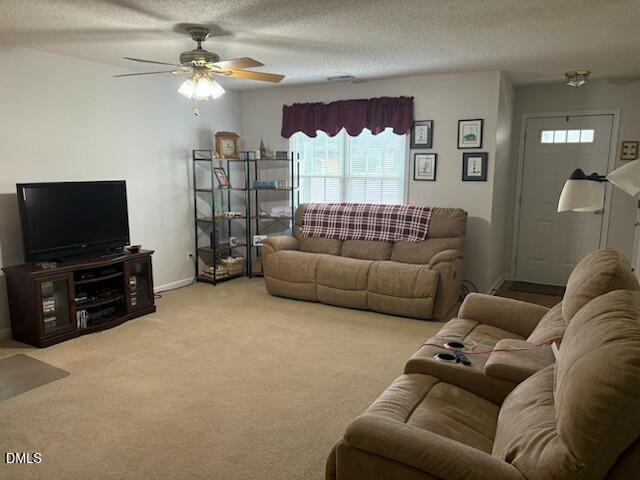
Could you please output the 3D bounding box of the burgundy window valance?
[{"bbox_3d":[0.302,-1.533,6.123,1.840,0.440,0.130,5,10,29],"label":"burgundy window valance"}]

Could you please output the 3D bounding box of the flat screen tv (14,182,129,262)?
[{"bbox_3d":[-2.131,-0.172,4.274,0.160,0.660,1.000,5,10,29],"label":"flat screen tv"}]

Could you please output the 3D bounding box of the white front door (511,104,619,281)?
[{"bbox_3d":[2.950,-0.479,5.836,1.000,2.085,0.120,5,10,28],"label":"white front door"}]

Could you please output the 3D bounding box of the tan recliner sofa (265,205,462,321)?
[{"bbox_3d":[0.452,0.138,5.309,2.090,1.005,0.970,5,10,28],"label":"tan recliner sofa"}]

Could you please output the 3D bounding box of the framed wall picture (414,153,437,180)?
[{"bbox_3d":[1.262,-0.865,5.750,0.266,0.322,0.025,5,10,29],"label":"framed wall picture"}]

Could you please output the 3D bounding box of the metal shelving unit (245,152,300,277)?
[{"bbox_3d":[-0.581,-0.306,6.163,0.600,1.615,0.315,2,9,11],"label":"metal shelving unit"}]

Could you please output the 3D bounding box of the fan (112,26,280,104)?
[{"bbox_3d":[-0.894,-1.279,3.505,1.300,0.520,1.290,5,10,29],"label":"fan"}]

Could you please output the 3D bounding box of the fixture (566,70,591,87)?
[{"bbox_3d":[2.775,-1.721,5.180,0.270,0.145,0.270,5,10,29],"label":"fixture"}]

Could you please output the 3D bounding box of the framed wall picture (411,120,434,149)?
[{"bbox_3d":[1.213,-1.247,5.719,0.266,0.322,0.025,5,10,29],"label":"framed wall picture"}]

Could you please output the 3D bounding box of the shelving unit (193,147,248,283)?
[{"bbox_3d":[-1.226,-0.290,6.034,0.315,1.615,0.600,6,11,33],"label":"shelving unit"}]

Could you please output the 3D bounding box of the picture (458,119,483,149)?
[{"bbox_3d":[1.651,-1.159,5.262,0.267,0.313,0.025,5,10,28],"label":"picture"}]

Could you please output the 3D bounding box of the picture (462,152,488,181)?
[{"bbox_3d":[1.706,-0.798,5.288,0.267,0.313,0.025,5,10,28],"label":"picture"}]

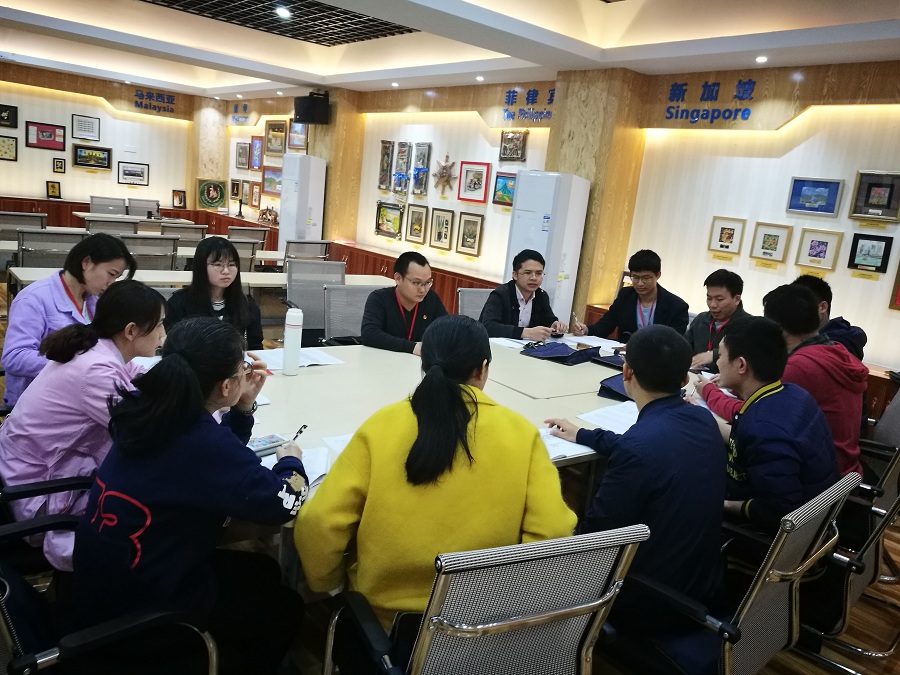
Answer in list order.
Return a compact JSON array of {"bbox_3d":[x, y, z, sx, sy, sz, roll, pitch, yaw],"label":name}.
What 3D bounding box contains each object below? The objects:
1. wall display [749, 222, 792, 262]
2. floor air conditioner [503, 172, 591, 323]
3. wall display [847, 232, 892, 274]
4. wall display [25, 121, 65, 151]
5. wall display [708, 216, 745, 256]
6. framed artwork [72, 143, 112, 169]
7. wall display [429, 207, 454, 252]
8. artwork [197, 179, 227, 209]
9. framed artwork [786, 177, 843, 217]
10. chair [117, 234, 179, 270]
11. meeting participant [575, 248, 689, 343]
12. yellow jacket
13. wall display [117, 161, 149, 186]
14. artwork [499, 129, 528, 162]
[{"bbox_3d":[2.142,-0.629,4.664,0.035,0.243,0.248,-4,16,-40],"label":"wall display"},{"bbox_3d":[0.771,-0.481,5.975,0.340,1.780,0.500,-5,16,-40],"label":"floor air conditioner"},{"bbox_3d":[2.532,-0.504,4.217,0.035,0.210,0.214,-4,16,-40],"label":"wall display"},{"bbox_3d":[-5.659,-2.811,9.835,0.487,0.345,0.030,-4,16,-40],"label":"wall display"},{"bbox_3d":[2.088,-0.771,5.306,0.030,0.257,0.255,-5,16,-40],"label":"wall display"},{"bbox_3d":[-5.228,-2.624,10.269,0.530,0.334,0.030,-4,16,-40],"label":"framed artwork"},{"bbox_3d":[-0.069,-1.109,7.218,0.035,0.397,0.336,-4,16,-40],"label":"wall display"},{"bbox_3d":[-3.780,-2.254,11.134,0.520,0.490,0.040,-1,14,-33],"label":"artwork"},{"bbox_3d":[2.490,-0.964,4.812,0.030,0.242,0.350,-5,16,-40],"label":"framed artwork"},{"bbox_3d":[-2.732,-0.461,6.203,0.560,0.950,0.600,-5,16,-40],"label":"chair"},{"bbox_3d":[1.050,0.138,4.136,0.560,1.300,0.660,17,16,41],"label":"meeting participant"},{"bbox_3d":[-0.065,0.395,1.928,0.700,0.580,0.440,1,13,-21],"label":"yellow jacket"},{"bbox_3d":[-5.240,-2.700,11.622,0.475,0.355,0.030,-5,16,-40],"label":"wall display"},{"bbox_3d":[0.595,-1.737,6.388,0.035,0.261,0.330,-4,16,-40],"label":"artwork"}]

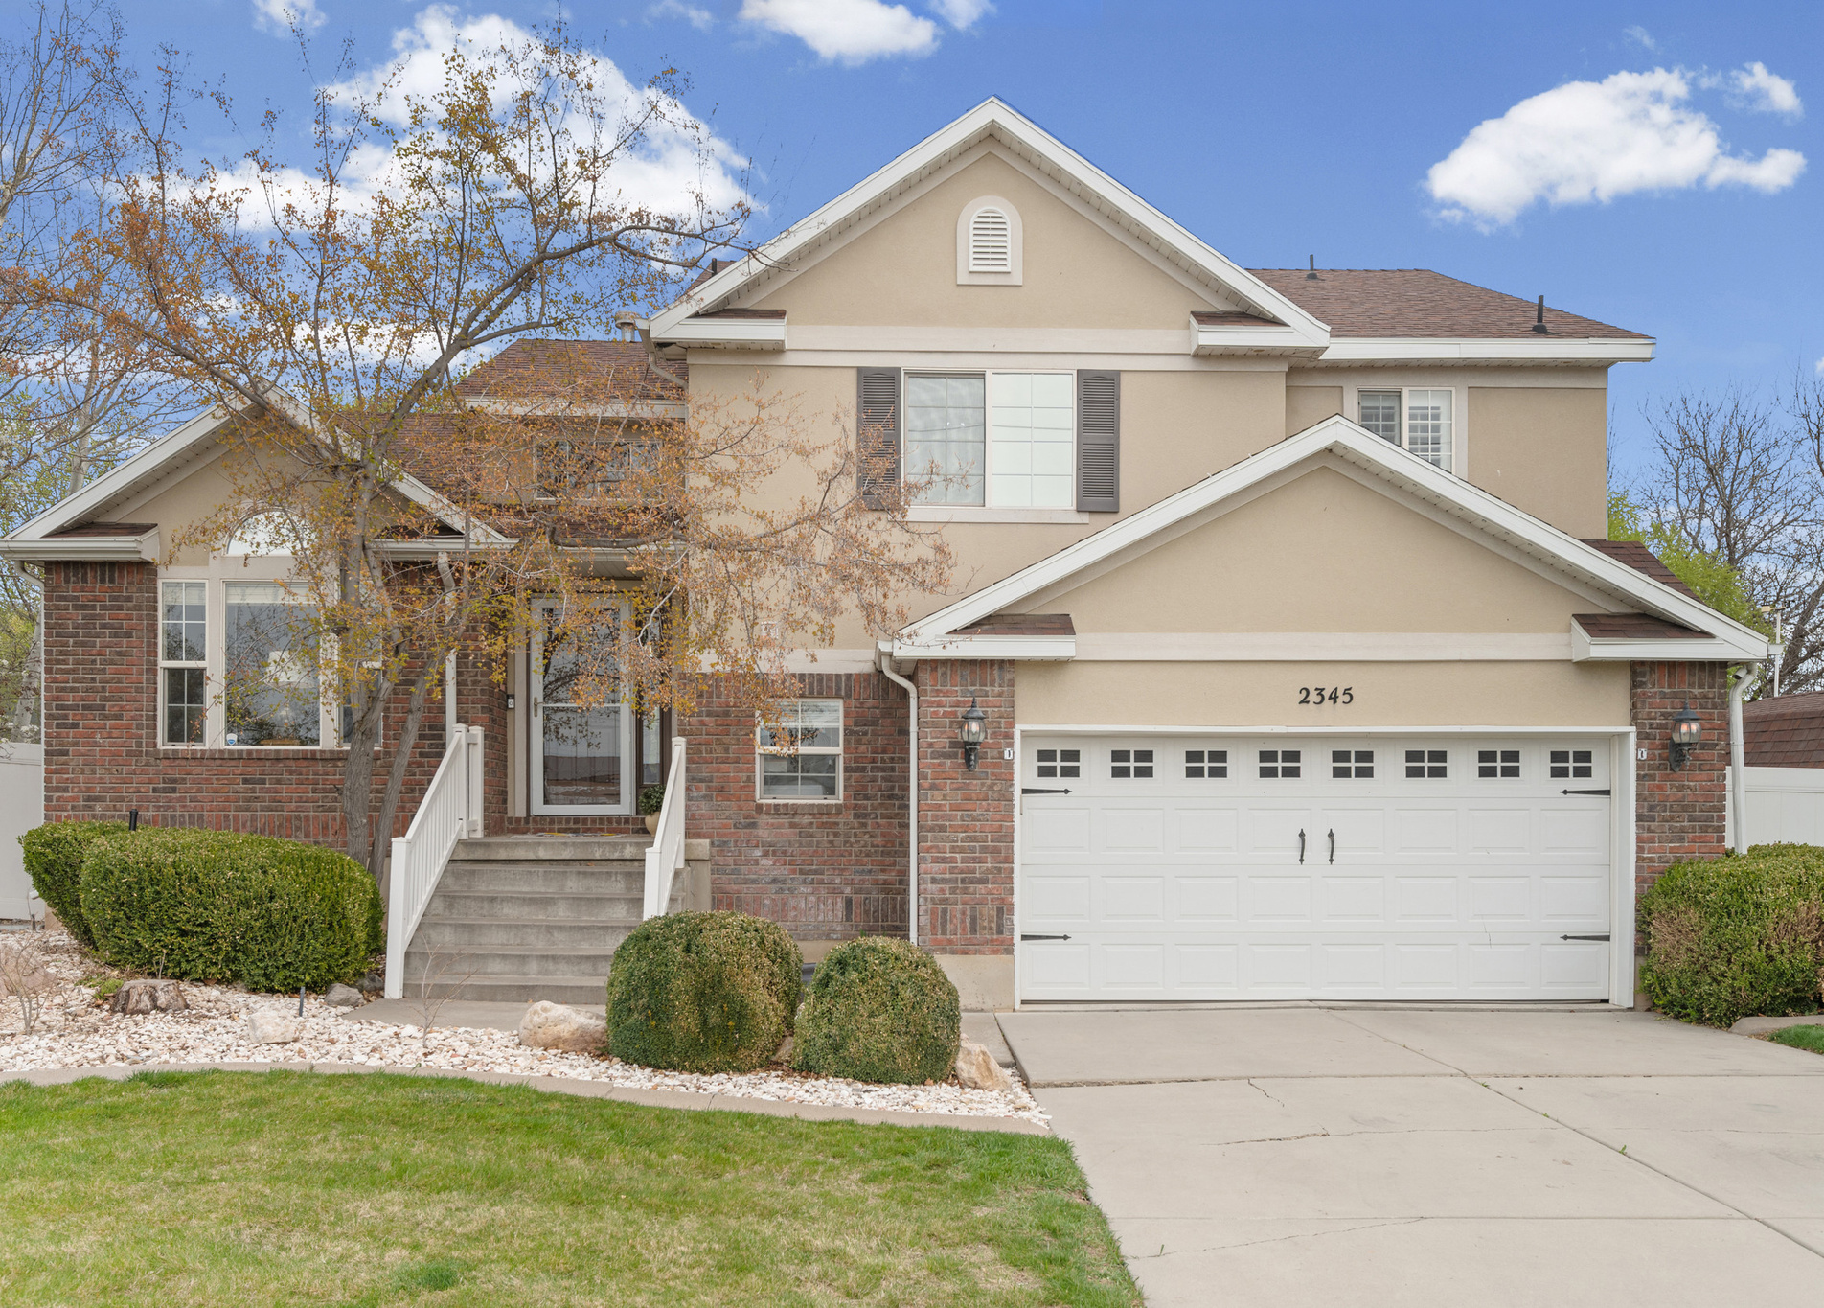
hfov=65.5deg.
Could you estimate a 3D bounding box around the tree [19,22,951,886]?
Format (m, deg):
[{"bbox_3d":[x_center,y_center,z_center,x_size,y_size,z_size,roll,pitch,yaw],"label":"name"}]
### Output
[{"bbox_3d":[-3.380,-1.213,11.100,7.300,7.400,5.600,0,-2,-2],"label":"tree"}]

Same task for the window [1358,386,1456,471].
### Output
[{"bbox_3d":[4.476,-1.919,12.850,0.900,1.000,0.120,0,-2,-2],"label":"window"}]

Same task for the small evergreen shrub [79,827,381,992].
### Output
[{"bbox_3d":[-5.349,1.958,11.100,2.200,1.100,1.200,0,-2,3],"label":"small evergreen shrub"}]

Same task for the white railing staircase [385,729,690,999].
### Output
[{"bbox_3d":[-2.929,1.611,11.450,2.040,2.070,2.050,0,-2,-2],"label":"white railing staircase"}]

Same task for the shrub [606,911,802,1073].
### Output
[{"bbox_3d":[-1.297,2.059,8.850,1.180,0.900,1.150,0,-2,-2],"label":"shrub"}]

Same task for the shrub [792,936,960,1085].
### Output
[{"bbox_3d":[-0.207,2.097,8.500,0.990,0.820,0.970,0,-2,-2],"label":"shrub"}]

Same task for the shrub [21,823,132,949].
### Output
[{"bbox_3d":[-6.874,1.877,11.800,1.000,1.000,1.000,0,-2,-2],"label":"shrub"}]

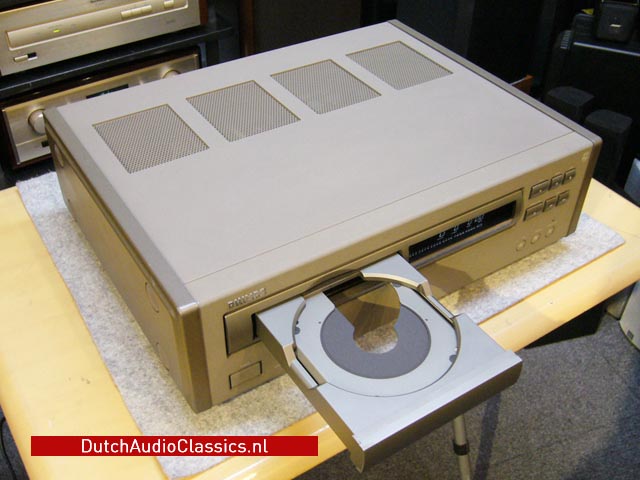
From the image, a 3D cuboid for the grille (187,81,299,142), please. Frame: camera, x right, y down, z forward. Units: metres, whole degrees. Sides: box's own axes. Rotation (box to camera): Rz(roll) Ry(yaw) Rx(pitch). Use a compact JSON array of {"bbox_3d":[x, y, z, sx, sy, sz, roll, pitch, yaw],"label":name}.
[{"bbox_3d":[-0.080,-0.134,0.665,0.080,0.004,0.102,-22,46,-24],"label":"grille"}]

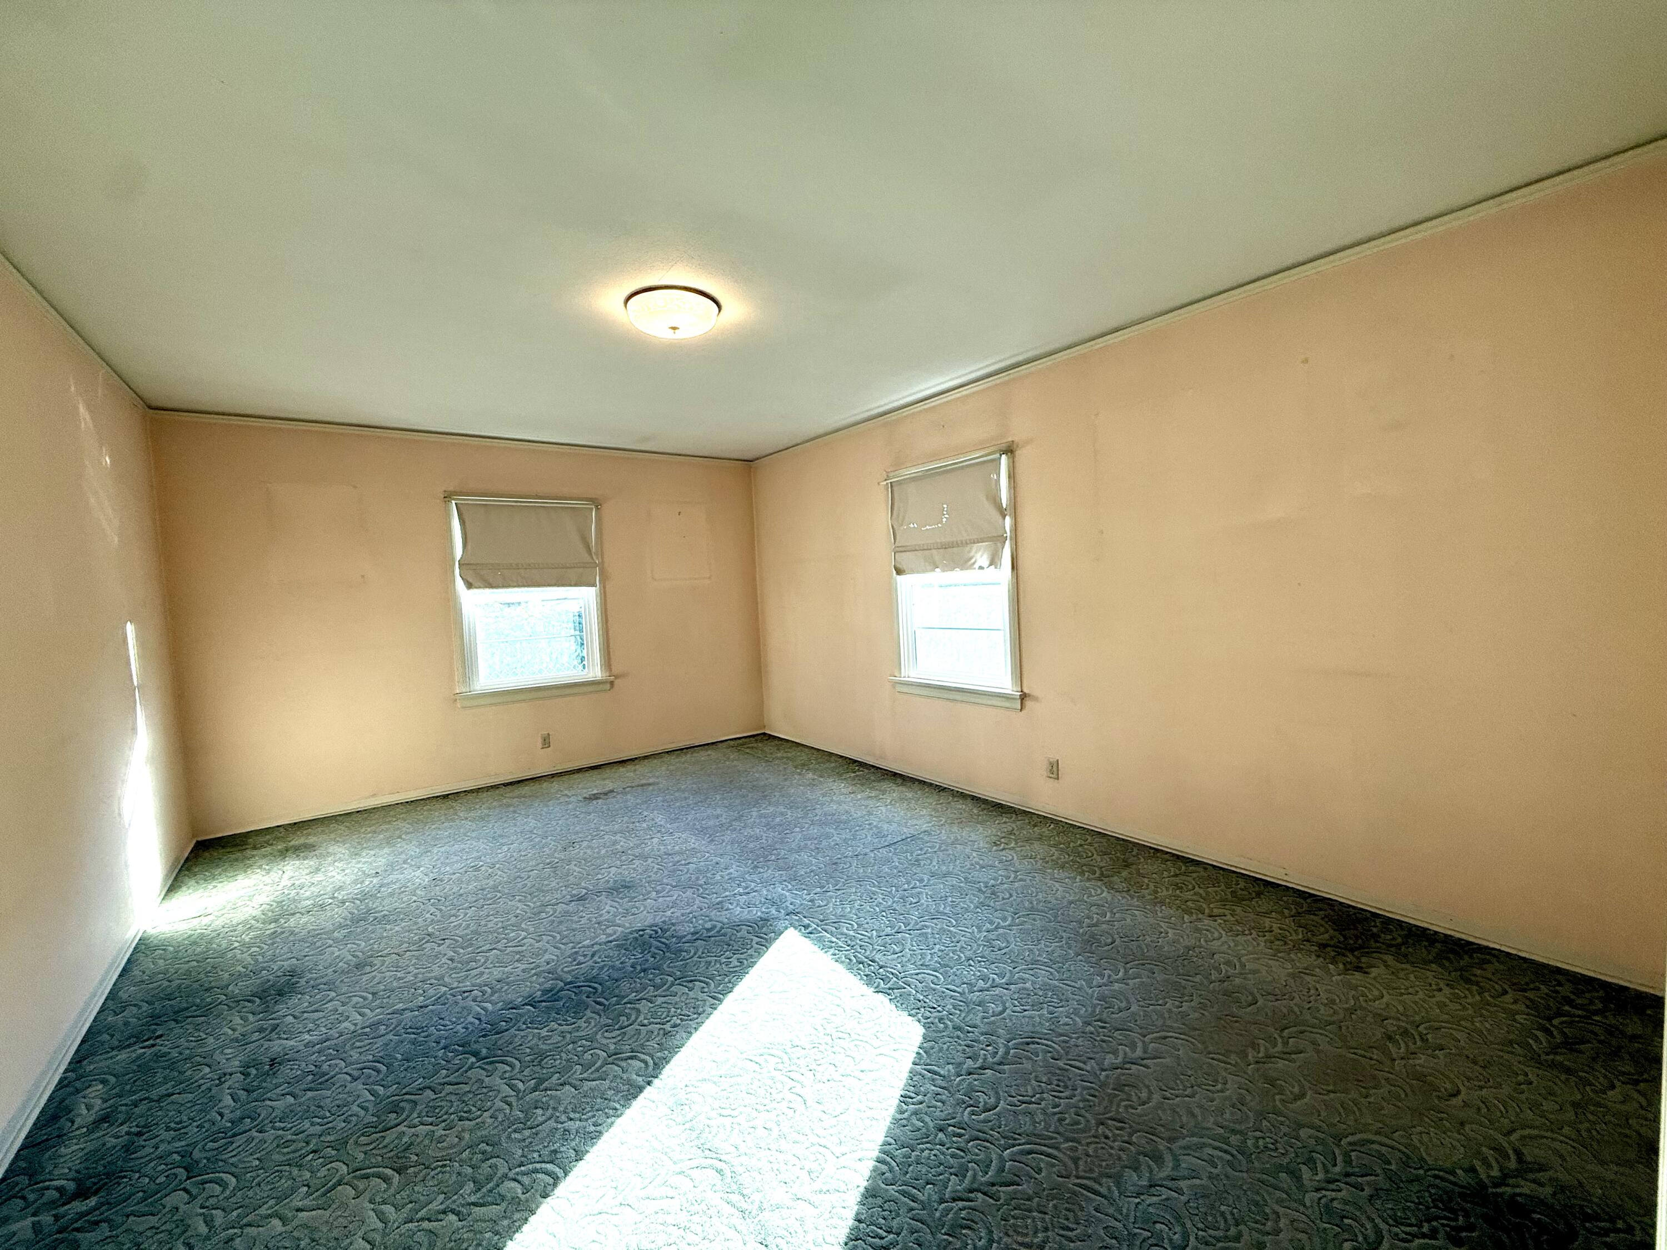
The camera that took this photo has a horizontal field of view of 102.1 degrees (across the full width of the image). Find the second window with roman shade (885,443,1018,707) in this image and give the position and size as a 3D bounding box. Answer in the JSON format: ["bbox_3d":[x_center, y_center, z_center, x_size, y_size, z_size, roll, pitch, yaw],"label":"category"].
[{"bbox_3d":[0.701,-0.265,4.134,0.100,1.460,1.060,-5,4,-36],"label":"second window with roman shade"}]

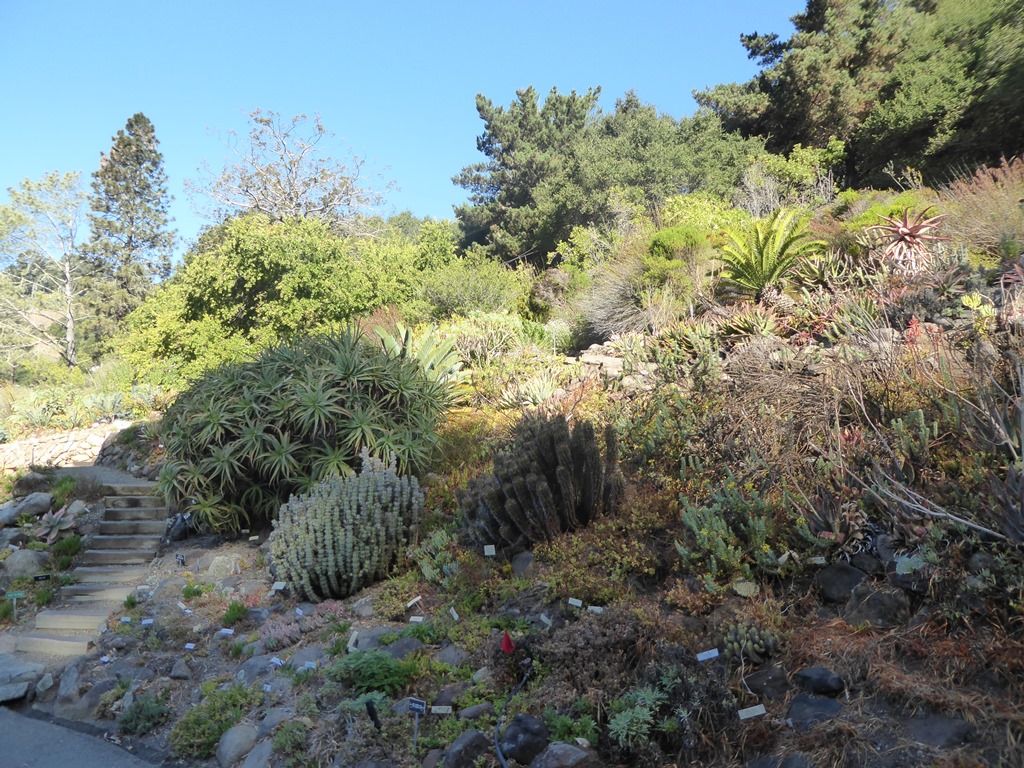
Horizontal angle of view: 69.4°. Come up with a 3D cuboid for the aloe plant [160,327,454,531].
[{"bbox_3d":[-2.676,0.616,9.900,3.723,2.598,2.792,2,-7,-16],"label":"aloe plant"}]

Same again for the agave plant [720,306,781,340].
[{"bbox_3d":[3.703,-0.936,11.500,0.887,0.470,0.887,-2,-7,18],"label":"agave plant"}]

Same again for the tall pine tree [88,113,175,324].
[{"bbox_3d":[-25.642,-10.494,50.000,4.963,15.848,4.963,3,-7,-28],"label":"tall pine tree"}]

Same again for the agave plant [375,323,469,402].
[{"bbox_3d":[-1.499,-0.345,12.300,1.548,1.282,1.548,1,-6,-7],"label":"agave plant"}]

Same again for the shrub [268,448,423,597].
[{"bbox_3d":[-1.670,1.411,7.500,1.515,1.465,1.363,1,-6,-12],"label":"shrub"}]

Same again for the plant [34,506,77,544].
[{"bbox_3d":[-6.156,1.911,10.000,0.503,0.499,0.478,4,-7,-31],"label":"plant"}]

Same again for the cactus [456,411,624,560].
[{"bbox_3d":[0.264,0.976,7.200,1.569,1.385,1.255,0,-6,2],"label":"cactus"}]

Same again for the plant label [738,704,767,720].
[{"bbox_3d":[1.057,1.443,3.250,0.113,0.035,0.008,-22,-48,9],"label":"plant label"}]

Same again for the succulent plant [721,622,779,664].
[{"bbox_3d":[1.371,1.486,4.250,0.330,0.220,0.290,0,-5,0],"label":"succulent plant"}]

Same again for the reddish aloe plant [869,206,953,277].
[{"bbox_3d":[7.220,-2.606,13.500,1.344,1.120,1.277,-3,-7,29],"label":"reddish aloe plant"}]

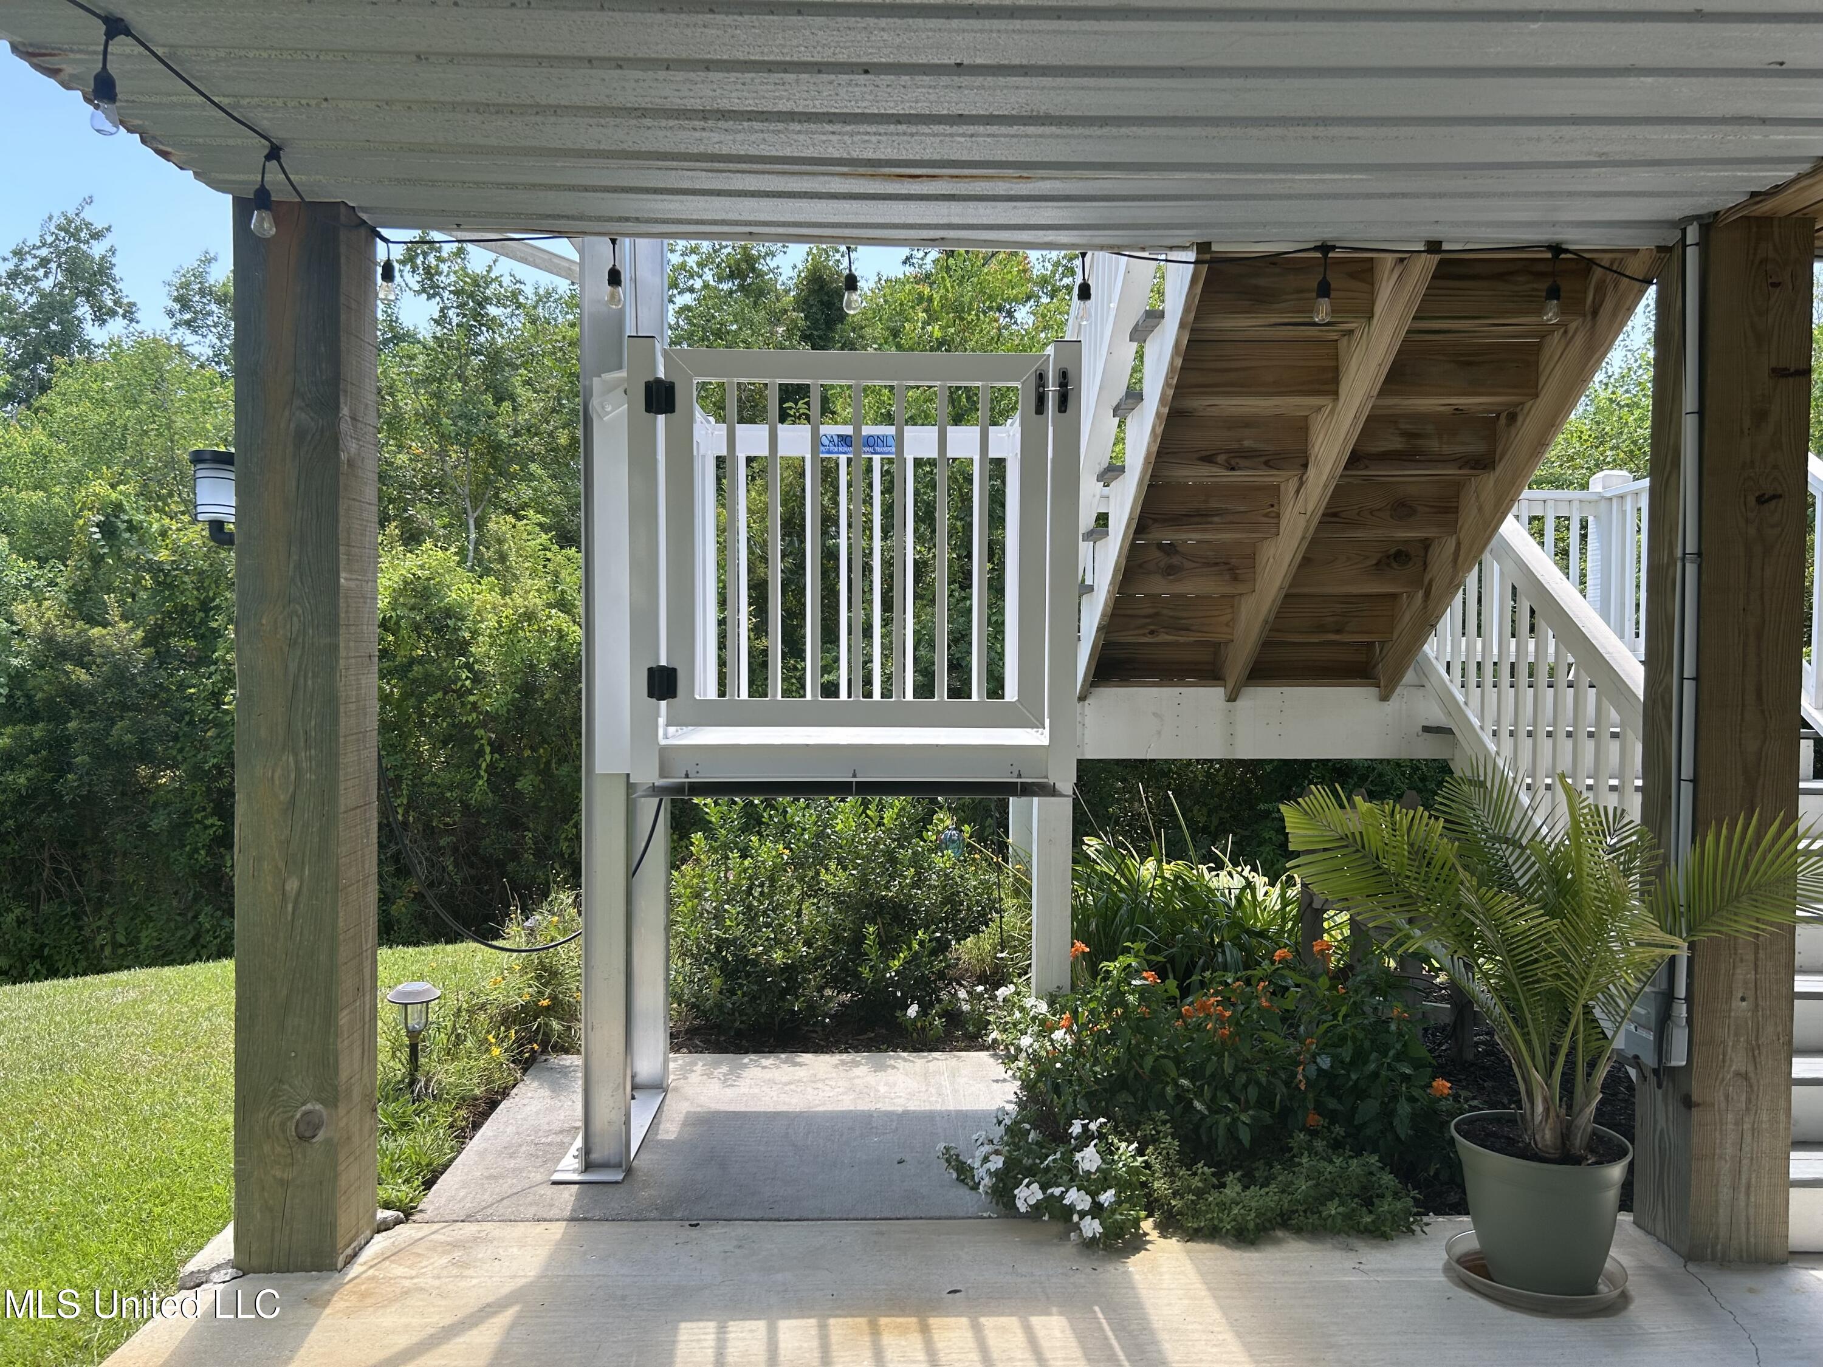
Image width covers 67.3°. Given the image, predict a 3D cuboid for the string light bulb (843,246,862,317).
[{"bbox_3d":[-0.155,-1.057,3.596,0.048,0.182,0.048,0,1,-2],"label":"string light bulb"}]

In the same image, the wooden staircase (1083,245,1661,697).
[{"bbox_3d":[1.272,-0.574,4.430,1.257,1.319,2.009,0,1,-2],"label":"wooden staircase"}]

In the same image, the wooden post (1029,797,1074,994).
[{"bbox_3d":[0.551,0.794,5.338,0.132,1.180,0.137,0,1,-2],"label":"wooden post"}]

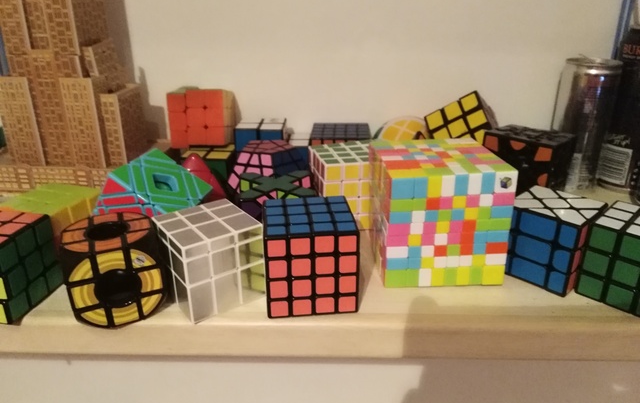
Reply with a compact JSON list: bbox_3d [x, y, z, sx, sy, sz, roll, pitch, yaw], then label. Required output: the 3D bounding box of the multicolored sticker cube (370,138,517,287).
[{"bbox_3d":[0.089,0.006,0.380,0.088,0.088,0.088,-2,23,-3],"label":"multicolored sticker cube"}]

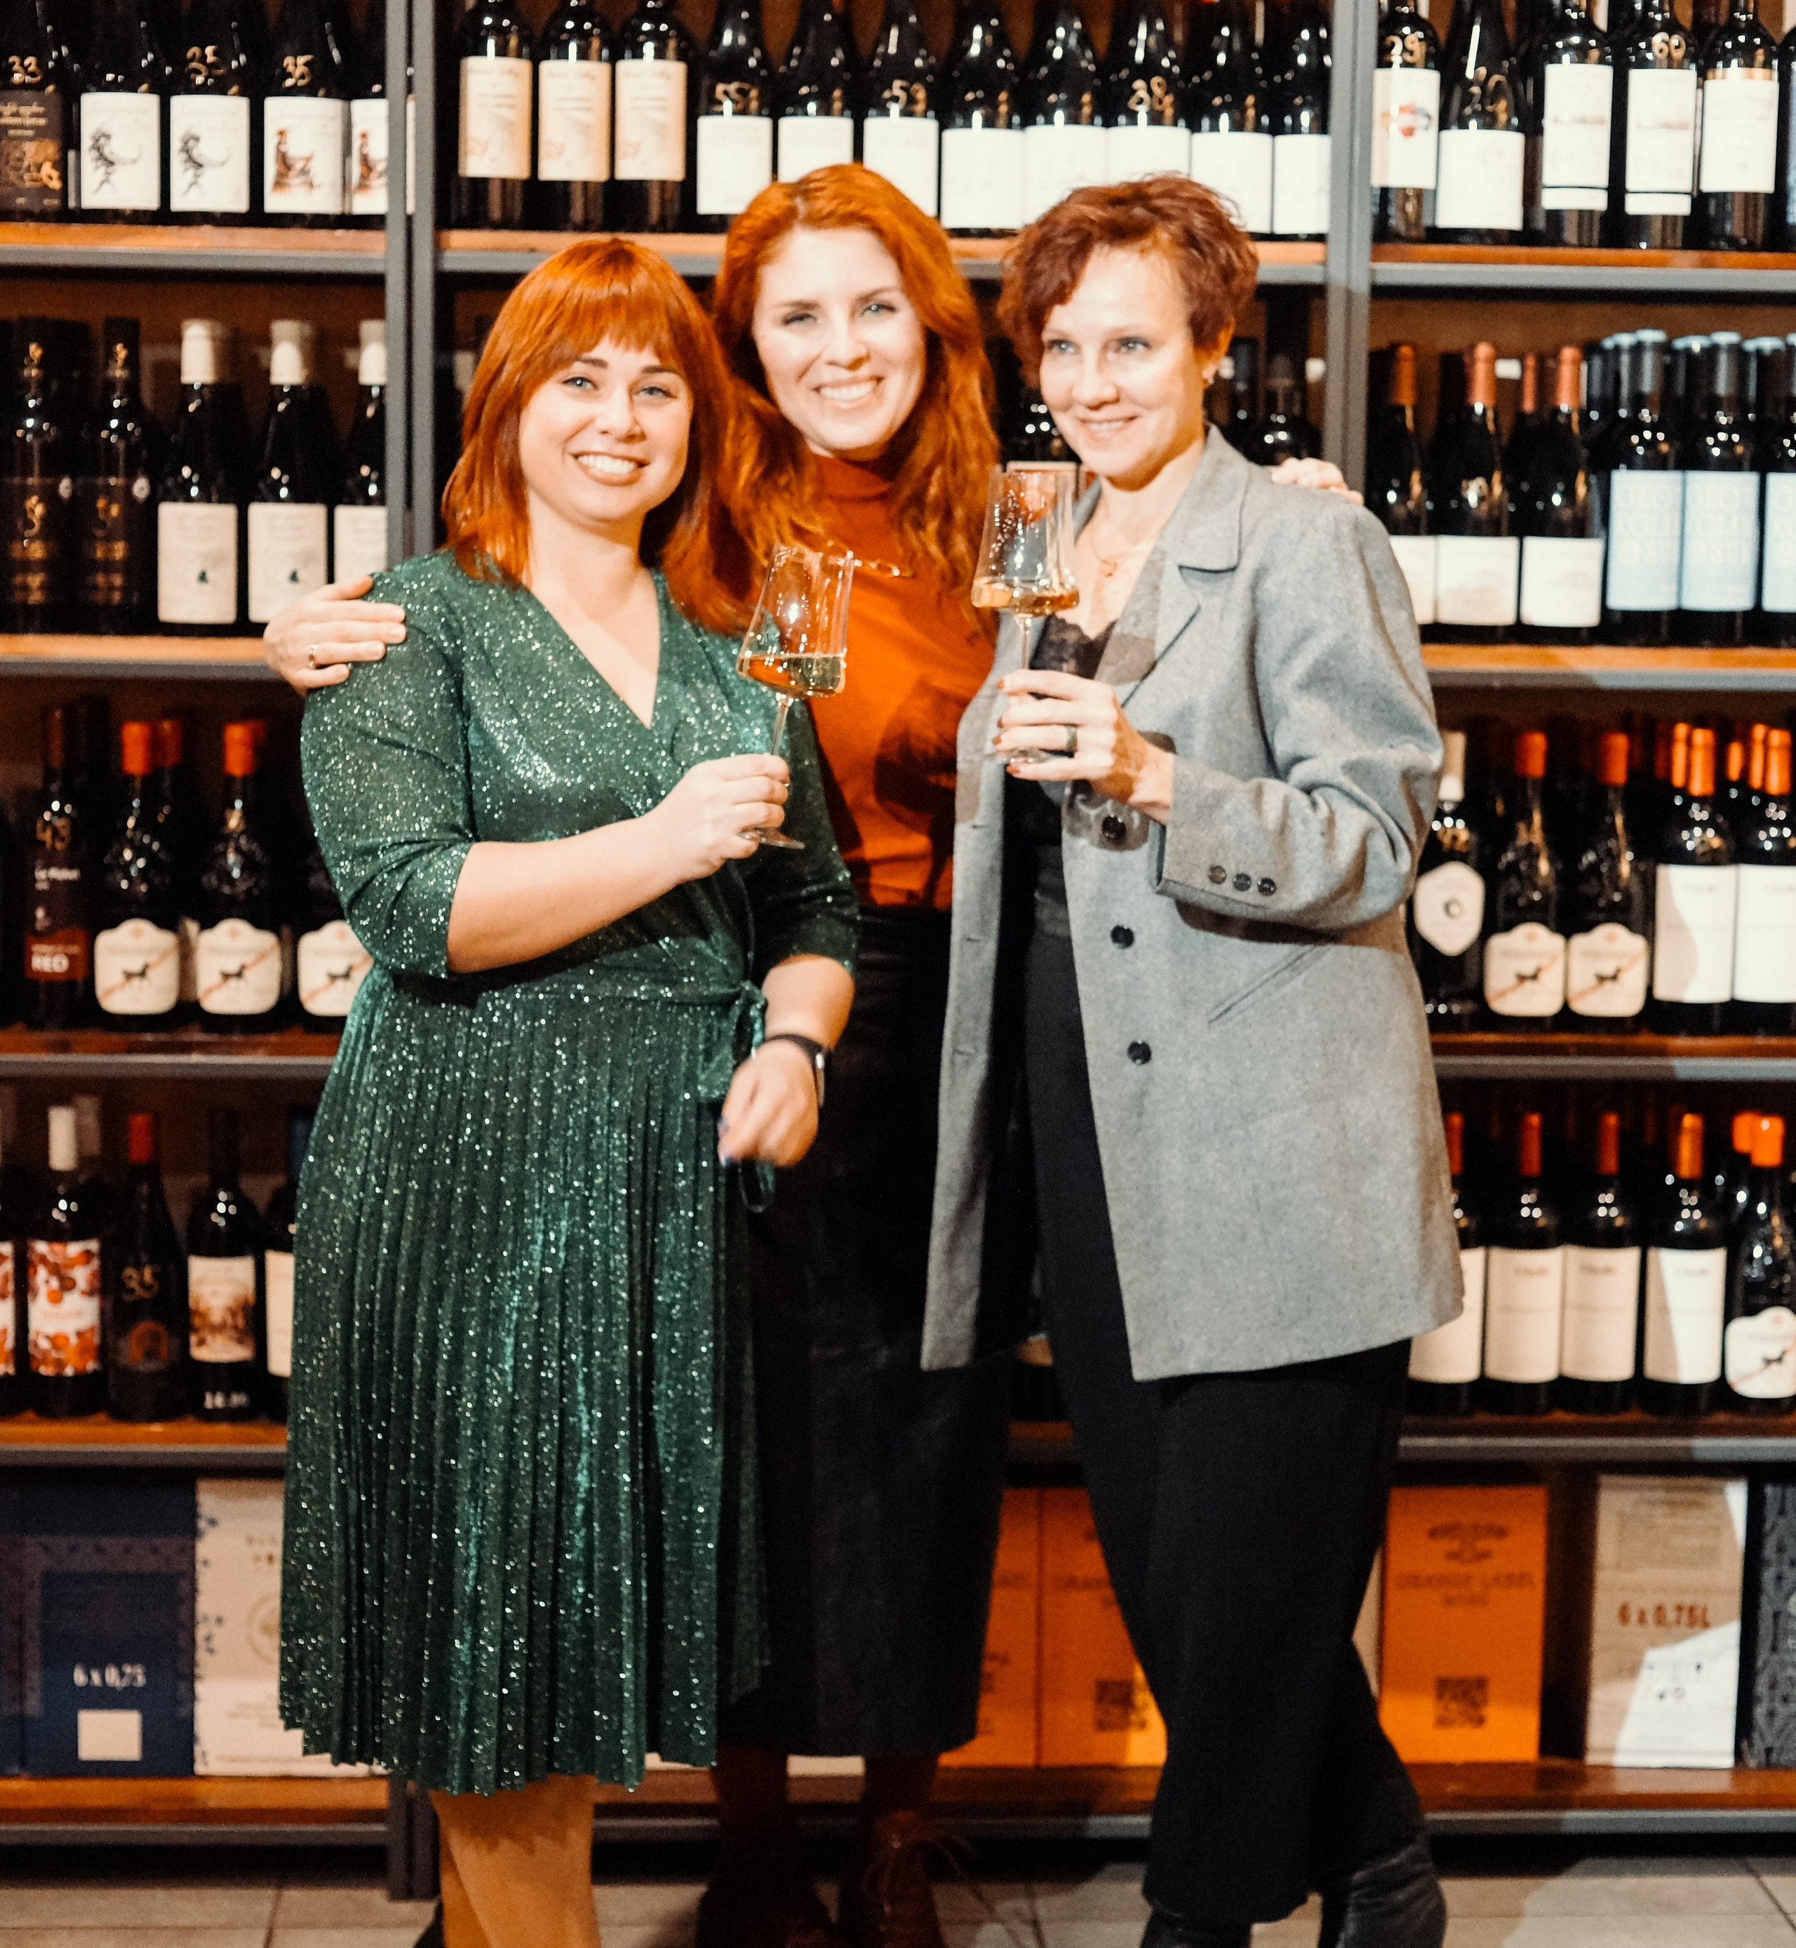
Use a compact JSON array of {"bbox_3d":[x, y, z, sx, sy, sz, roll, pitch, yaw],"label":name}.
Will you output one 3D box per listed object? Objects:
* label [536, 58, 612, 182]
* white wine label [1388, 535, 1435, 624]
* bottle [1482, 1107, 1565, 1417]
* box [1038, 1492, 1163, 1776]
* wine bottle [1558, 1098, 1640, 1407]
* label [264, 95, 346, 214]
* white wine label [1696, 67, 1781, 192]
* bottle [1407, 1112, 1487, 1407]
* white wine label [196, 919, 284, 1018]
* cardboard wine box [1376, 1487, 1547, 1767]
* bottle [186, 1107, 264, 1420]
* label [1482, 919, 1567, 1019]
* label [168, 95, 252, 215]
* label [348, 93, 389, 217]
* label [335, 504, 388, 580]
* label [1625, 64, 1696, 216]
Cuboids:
[{"bbox_3d":[-0.316,-0.836,3.678,0.072,0.116,0.030,0,7,-3],"label":"label"},{"bbox_3d":[0.503,-0.396,3.780,0.080,0.087,0.030,0,7,-3],"label":"white wine label"},{"bbox_3d":[0.649,0.298,3.898,0.079,0.313,0.079,0,7,-3],"label":"bottle"},{"bbox_3d":[0.223,0.654,3.952,0.166,0.291,0.245,0,8,-3],"label":"box"},{"bbox_3d":[0.724,0.293,3.833,0.078,0.303,0.078,0,7,-4],"label":"wine bottle"},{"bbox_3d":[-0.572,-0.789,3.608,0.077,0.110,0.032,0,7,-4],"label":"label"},{"bbox_3d":[0.831,-0.826,3.693,0.078,0.111,0.032,1,7,-2],"label":"white wine label"},{"bbox_3d":[0.569,0.296,3.894,0.079,0.310,0.079,0,7,-3],"label":"bottle"},{"bbox_3d":[-0.646,-0.005,3.674,0.081,0.094,0.024,0,8,-3],"label":"white wine label"},{"bbox_3d":[0.598,0.682,4.119,0.174,0.301,0.245,0,7,-3],"label":"cardboard wine box"},{"bbox_3d":[-0.678,0.288,3.766,0.077,0.311,0.077,0,7,-4],"label":"bottle"},{"bbox_3d":[0.653,-0.004,3.869,0.084,0.100,0.032,1,7,1],"label":"label"},{"bbox_3d":[-0.670,-0.801,3.662,0.077,0.112,0.030,0,7,-3],"label":"label"},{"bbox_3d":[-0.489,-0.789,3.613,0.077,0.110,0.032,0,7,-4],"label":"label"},{"bbox_3d":[-0.507,-0.397,3.628,0.075,0.115,0.020,0,8,-3],"label":"label"},{"bbox_3d":[0.742,-0.811,3.647,0.068,0.139,0.020,0,8,-3],"label":"label"}]

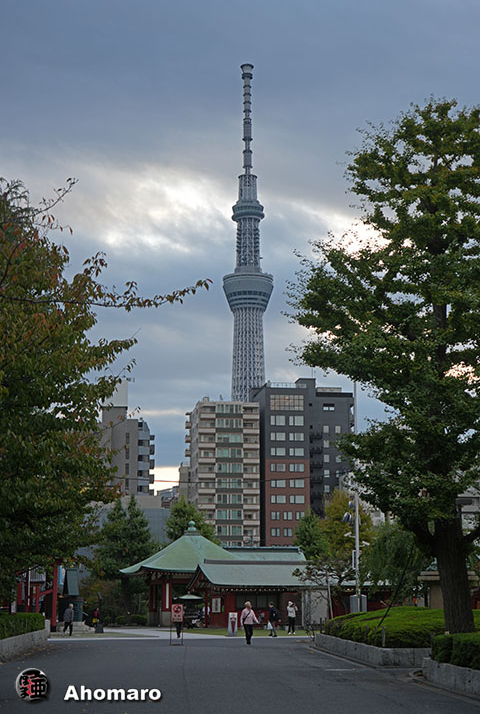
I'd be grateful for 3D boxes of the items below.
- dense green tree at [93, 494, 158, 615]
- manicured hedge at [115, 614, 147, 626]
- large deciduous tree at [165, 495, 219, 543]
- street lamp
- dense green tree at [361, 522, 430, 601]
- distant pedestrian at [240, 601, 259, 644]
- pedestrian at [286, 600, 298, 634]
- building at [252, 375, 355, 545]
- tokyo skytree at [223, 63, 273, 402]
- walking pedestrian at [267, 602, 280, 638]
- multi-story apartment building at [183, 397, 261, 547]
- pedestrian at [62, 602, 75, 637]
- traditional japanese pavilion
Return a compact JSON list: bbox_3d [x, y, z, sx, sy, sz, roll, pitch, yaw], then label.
[{"bbox_3d":[-8.207,14.528,88.868,4.700,9.180,4.700,0,-11,0],"label":"dense green tree"},{"bbox_3d":[-7.775,18.754,88.038,2.300,0.800,1.200,3,-12,-15],"label":"manicured hedge"},{"bbox_3d":[-4.134,17.120,105.685,5.400,10.600,5.400,0,-11,0],"label":"large deciduous tree"},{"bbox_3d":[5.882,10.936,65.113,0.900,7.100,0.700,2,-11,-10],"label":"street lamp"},{"bbox_3d":[8.646,12.193,68.944,3.900,6.050,3.900,0,-11,0],"label":"dense green tree"},{"bbox_3d":[0.377,10.547,49.187,0.720,1.690,0.450,1,-11,-8],"label":"distant pedestrian"},{"bbox_3d":[2.642,13.140,62.407,0.520,1.660,0.400,3,-12,-15],"label":"pedestrian"},{"bbox_3d":[12.502,28.389,249.152,17.800,44.000,22.000,1,-11,-6],"label":"building"},{"bbox_3d":[9.734,-39.321,1419.915,64.000,634.000,64.000,0,-11,0],"label":"tokyo skytree"},{"bbox_3d":[1.639,12.839,60.660,0.700,1.660,0.550,0,-11,-2],"label":"walking pedestrian"},{"bbox_3d":[-3.135,29.542,242.904,12.700,40.000,13.500,2,-11,-9],"label":"multi-story apartment building"},{"bbox_3d":[-8.145,12.508,58.888,0.500,1.540,0.500,-2,-11,10],"label":"pedestrian"},{"bbox_3d":[-1.945,15.399,87.682,11.200,7.200,10.000,3,-12,-16],"label":"traditional japanese pavilion"}]

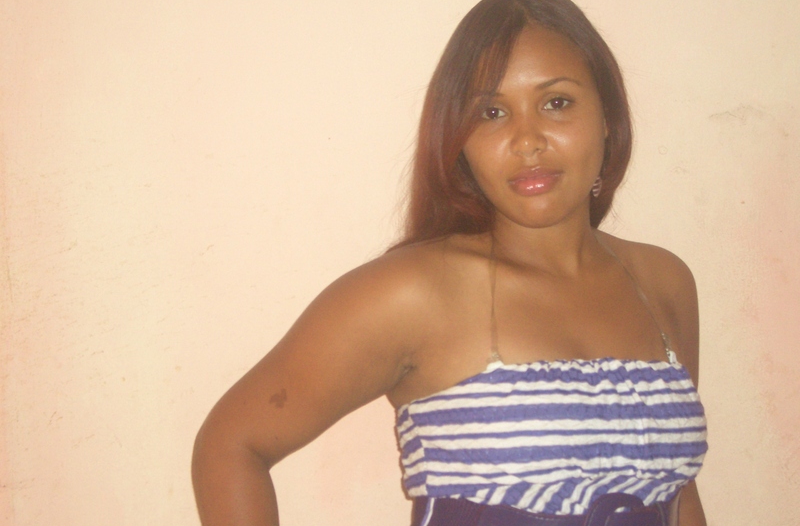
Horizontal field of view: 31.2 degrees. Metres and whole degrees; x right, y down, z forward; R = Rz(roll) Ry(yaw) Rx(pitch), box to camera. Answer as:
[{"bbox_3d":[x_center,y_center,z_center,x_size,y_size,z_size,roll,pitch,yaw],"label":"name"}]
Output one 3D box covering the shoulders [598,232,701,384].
[{"bbox_3d":[0.258,0.045,1.490,0.115,0.155,0.125,-1,3,-25],"label":"shoulders"}]

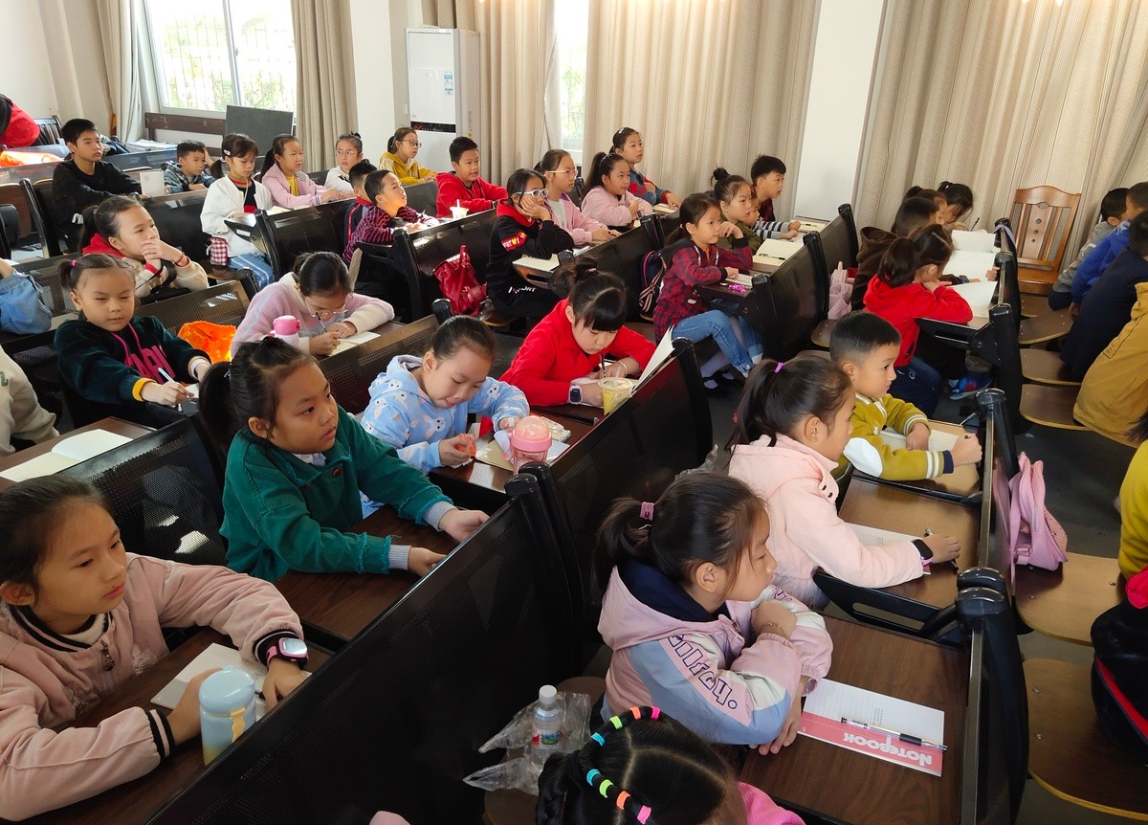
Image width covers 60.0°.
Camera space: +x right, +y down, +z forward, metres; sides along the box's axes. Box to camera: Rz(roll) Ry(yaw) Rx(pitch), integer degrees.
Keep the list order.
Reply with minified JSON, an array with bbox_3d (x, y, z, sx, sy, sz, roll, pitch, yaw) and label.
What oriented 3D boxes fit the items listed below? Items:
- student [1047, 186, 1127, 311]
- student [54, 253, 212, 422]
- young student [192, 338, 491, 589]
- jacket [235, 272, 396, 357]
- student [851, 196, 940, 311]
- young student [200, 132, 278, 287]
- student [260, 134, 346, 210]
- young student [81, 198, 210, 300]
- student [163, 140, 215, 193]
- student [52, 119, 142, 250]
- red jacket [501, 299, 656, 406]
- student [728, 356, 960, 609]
[{"bbox_3d":[2.664,-0.591,4.946,0.580,1.020,0.420,9,22,21],"label":"student"},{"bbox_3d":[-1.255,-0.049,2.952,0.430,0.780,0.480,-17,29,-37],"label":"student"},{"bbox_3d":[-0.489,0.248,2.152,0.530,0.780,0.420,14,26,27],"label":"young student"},{"bbox_3d":[-0.856,-0.247,3.386,0.420,0.440,0.440,20,29,35],"label":"jacket"},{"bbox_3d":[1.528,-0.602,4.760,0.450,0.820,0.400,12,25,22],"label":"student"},{"bbox_3d":[-1.788,-0.868,5.304,0.540,1.170,0.400,11,22,20],"label":"young student"},{"bbox_3d":[-1.560,-1.029,5.801,0.580,1.140,0.400,11,22,20],"label":"student"},{"bbox_3d":[-1.577,-0.217,3.682,0.560,1.120,0.420,11,22,20],"label":"young student"},{"bbox_3d":[-2.448,-1.227,6.440,0.500,1.030,0.420,13,24,30],"label":"student"},{"bbox_3d":[-2.645,-1.017,5.561,0.620,1.190,0.440,11,22,20],"label":"student"},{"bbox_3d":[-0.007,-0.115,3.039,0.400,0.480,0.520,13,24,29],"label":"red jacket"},{"bbox_3d":[0.535,0.405,2.142,0.540,1.070,0.420,9,22,21],"label":"student"}]

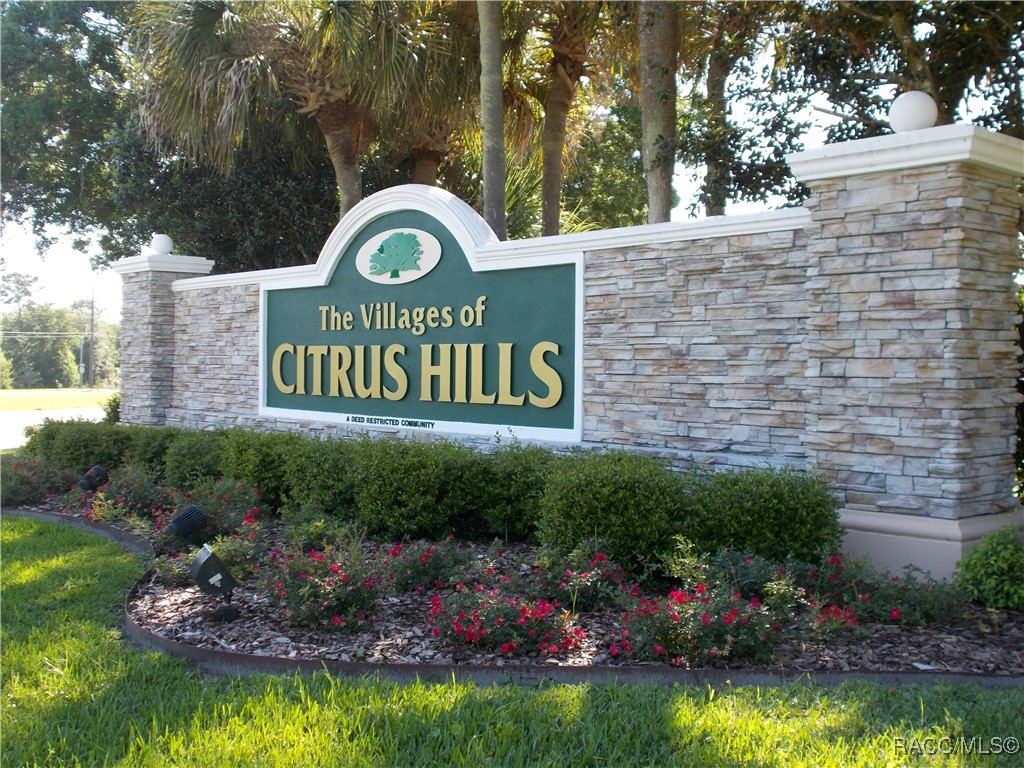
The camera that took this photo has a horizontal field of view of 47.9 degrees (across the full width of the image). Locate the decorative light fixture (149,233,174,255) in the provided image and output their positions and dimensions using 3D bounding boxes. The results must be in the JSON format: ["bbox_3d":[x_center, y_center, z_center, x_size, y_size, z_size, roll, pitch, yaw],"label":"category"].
[{"bbox_3d":[-5.576,-2.230,18.406,0.325,0.330,0.325,-1,1,-40],"label":"decorative light fixture"}]

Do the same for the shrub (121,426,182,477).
[{"bbox_3d":[-4.039,0.835,12.926,0.850,0.695,0.900,-1,1,-40],"label":"shrub"}]

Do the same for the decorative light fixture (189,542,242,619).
[{"bbox_3d":[-1.753,1.145,6.800,0.250,0.450,0.200,0,1,-37],"label":"decorative light fixture"}]

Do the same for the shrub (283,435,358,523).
[{"bbox_3d":[-1.739,0.868,10.586,0.800,0.738,0.850,-1,1,-40],"label":"shrub"}]

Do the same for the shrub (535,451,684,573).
[{"bbox_3d":[0.699,0.899,8.298,1.050,0.786,1.000,0,1,0],"label":"shrub"}]

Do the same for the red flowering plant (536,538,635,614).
[{"bbox_3d":[0.460,1.173,7.220,0.600,0.420,0.550,1,1,4],"label":"red flowering plant"}]

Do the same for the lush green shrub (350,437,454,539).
[{"bbox_3d":[-0.978,0.918,10.300,0.900,0.800,0.950,0,1,-40],"label":"lush green shrub"}]

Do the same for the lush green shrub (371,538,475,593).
[{"bbox_3d":[-0.609,1.198,7.850,0.700,0.330,0.620,0,1,-4],"label":"lush green shrub"}]

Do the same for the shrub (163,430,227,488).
[{"bbox_3d":[-3.770,0.906,13.700,0.850,0.660,0.900,0,1,-40],"label":"shrub"}]

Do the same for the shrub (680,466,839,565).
[{"bbox_3d":[1.694,0.947,7.848,1.050,0.718,1.100,0,1,0],"label":"shrub"}]

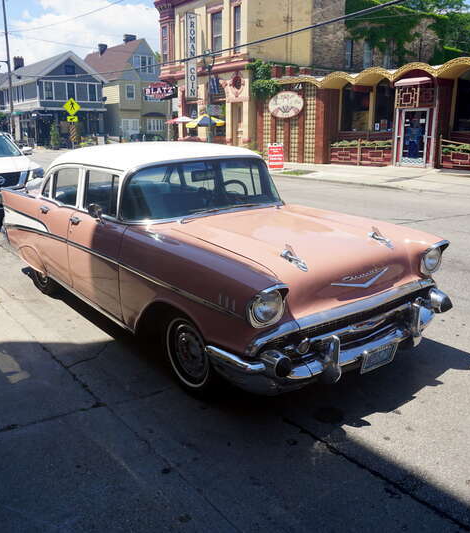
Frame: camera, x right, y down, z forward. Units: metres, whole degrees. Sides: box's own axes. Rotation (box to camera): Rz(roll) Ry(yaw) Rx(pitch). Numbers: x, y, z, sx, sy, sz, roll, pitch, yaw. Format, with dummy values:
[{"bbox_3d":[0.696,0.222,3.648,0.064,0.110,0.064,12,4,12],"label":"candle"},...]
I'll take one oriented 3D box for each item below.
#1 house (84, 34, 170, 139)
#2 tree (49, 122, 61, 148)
[{"bbox_3d":[-13.570,-20.255,62.627,6.600,10.700,13.500,-11,18,-35],"label":"house"},{"bbox_3d":[-14.804,-11.145,44.372,0.950,2.200,0.950,-11,18,-35],"label":"tree"}]

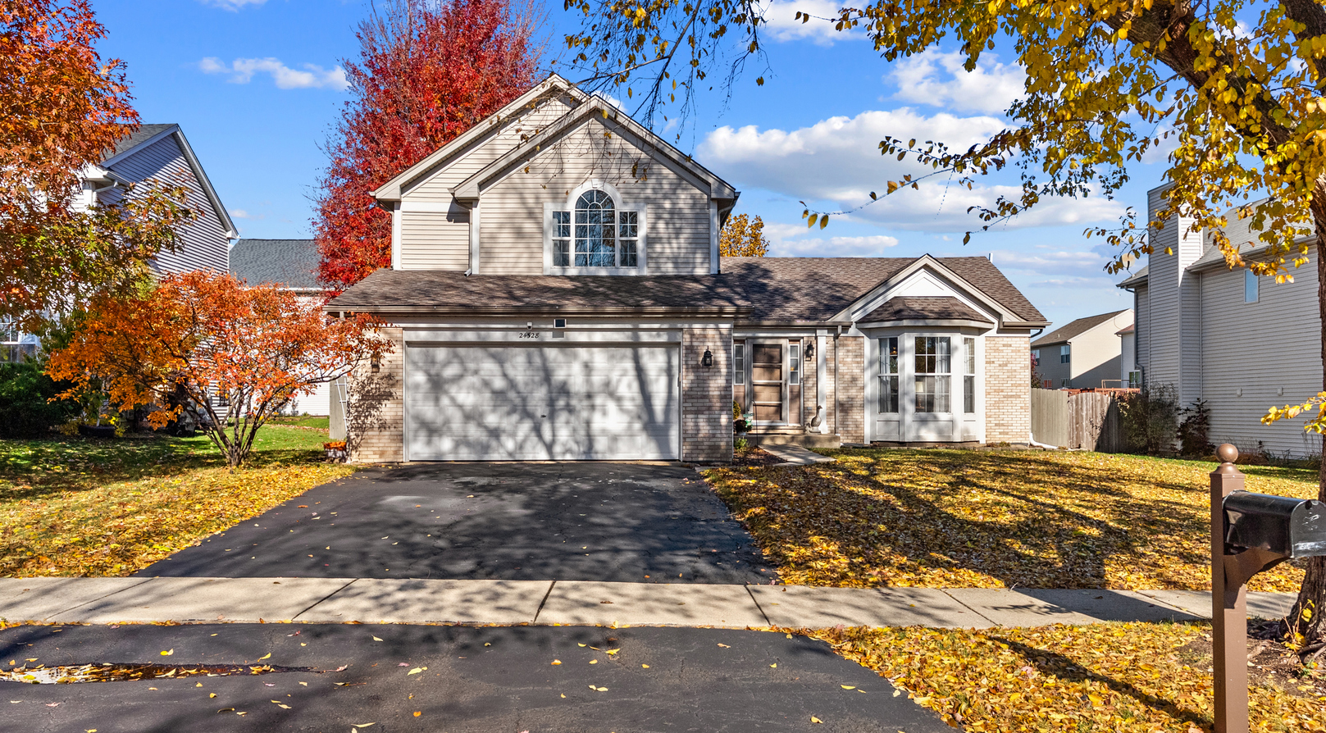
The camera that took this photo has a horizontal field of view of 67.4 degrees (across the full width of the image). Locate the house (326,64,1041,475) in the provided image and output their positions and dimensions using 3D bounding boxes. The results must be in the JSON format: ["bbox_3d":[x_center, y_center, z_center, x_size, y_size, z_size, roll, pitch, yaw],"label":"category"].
[{"bbox_3d":[1.500,-1.960,23.800,15.200,7.800,13.000,0,-2,-2],"label":"house"}]

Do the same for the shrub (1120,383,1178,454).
[{"bbox_3d":[13.350,1.430,27.300,1.600,2.000,1.500,0,-2,0],"label":"shrub"}]

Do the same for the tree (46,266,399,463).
[{"bbox_3d":[-7.400,0.040,16.600,5.800,3.300,5.000,0,-2,0],"label":"tree"}]

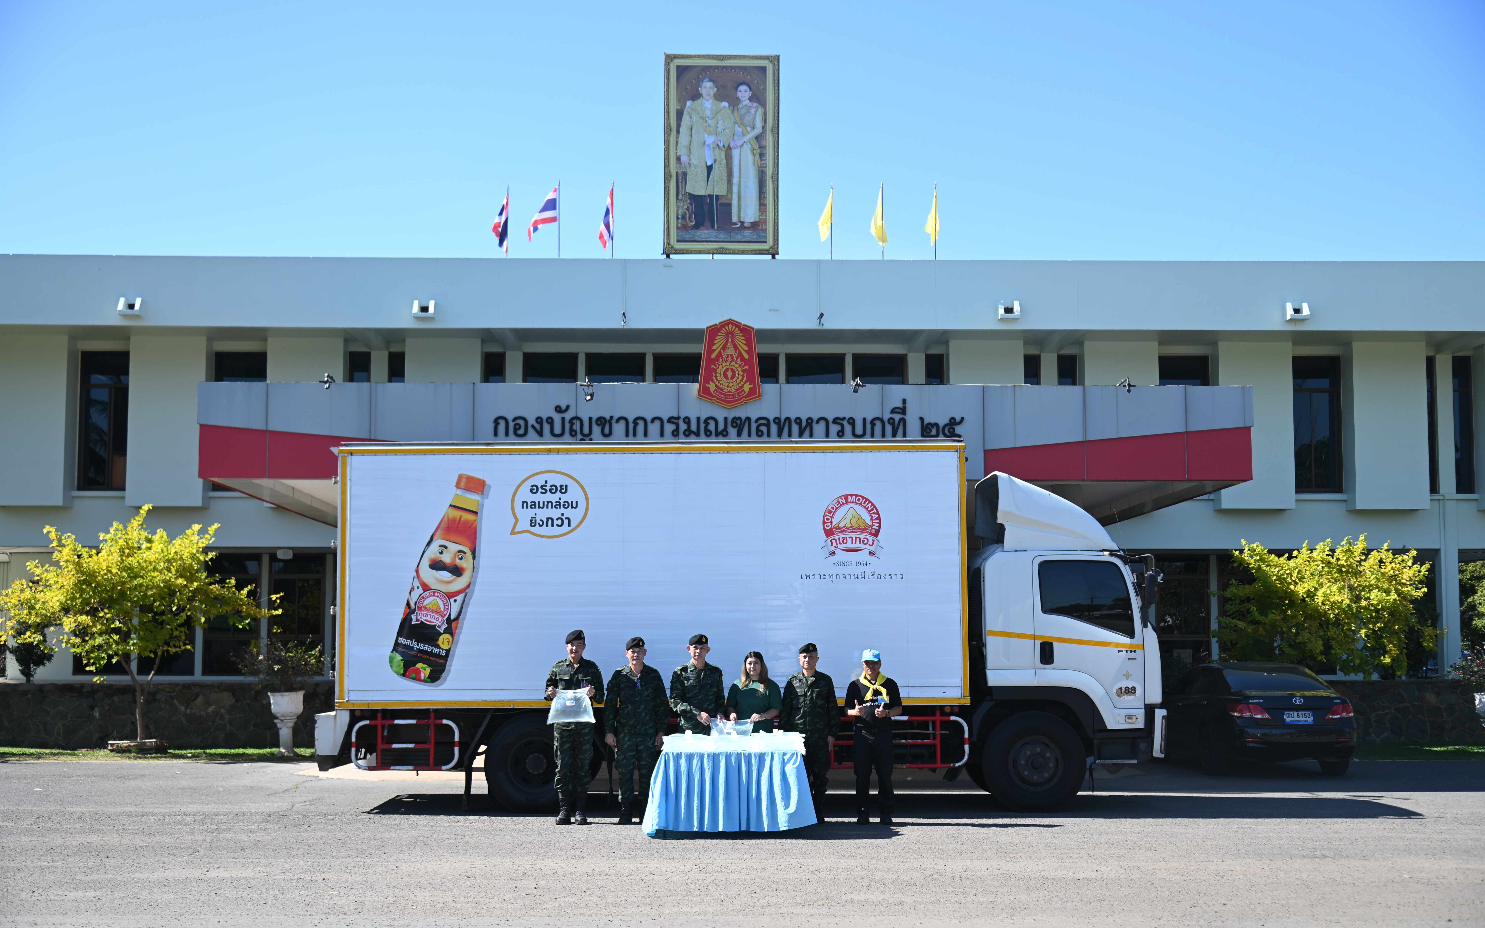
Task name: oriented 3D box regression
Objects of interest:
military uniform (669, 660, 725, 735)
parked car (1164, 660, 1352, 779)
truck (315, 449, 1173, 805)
[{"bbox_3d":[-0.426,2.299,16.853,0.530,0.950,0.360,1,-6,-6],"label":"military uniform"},{"bbox_3d":[6.880,3.510,25.200,1.820,1.470,4.820,0,-5,-2],"label":"parked car"},{"bbox_3d":[0.041,1.756,19.548,8.605,3.737,2.450,0,-6,0],"label":"truck"}]

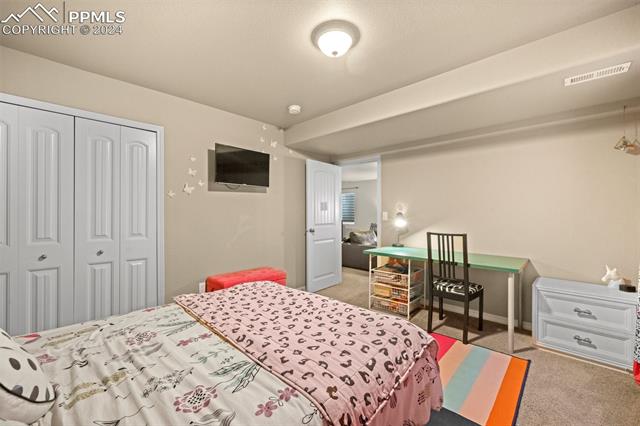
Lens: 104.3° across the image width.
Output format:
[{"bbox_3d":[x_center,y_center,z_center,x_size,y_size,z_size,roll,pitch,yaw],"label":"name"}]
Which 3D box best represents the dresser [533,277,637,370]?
[{"bbox_3d":[2.269,0.932,2.162,0.630,0.575,0.370,0,0,42],"label":"dresser"}]

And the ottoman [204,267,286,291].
[{"bbox_3d":[-0.825,0.975,2.896,0.400,0.490,0.790,0,0,44],"label":"ottoman"}]

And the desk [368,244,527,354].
[{"bbox_3d":[1.340,0.853,2.854,1.540,0.735,0.620,0,0,42],"label":"desk"}]

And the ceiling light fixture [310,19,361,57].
[{"bbox_3d":[0.113,-1.158,1.740,0.350,0.120,0.350,0,0,0],"label":"ceiling light fixture"}]

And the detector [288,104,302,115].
[{"bbox_3d":[-0.282,-1.190,2.865,0.148,0.050,0.148,0,0,0],"label":"detector"}]

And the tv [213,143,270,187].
[{"bbox_3d":[-0.918,-0.550,3.028,0.060,0.430,0.730,0,0,44],"label":"tv"}]

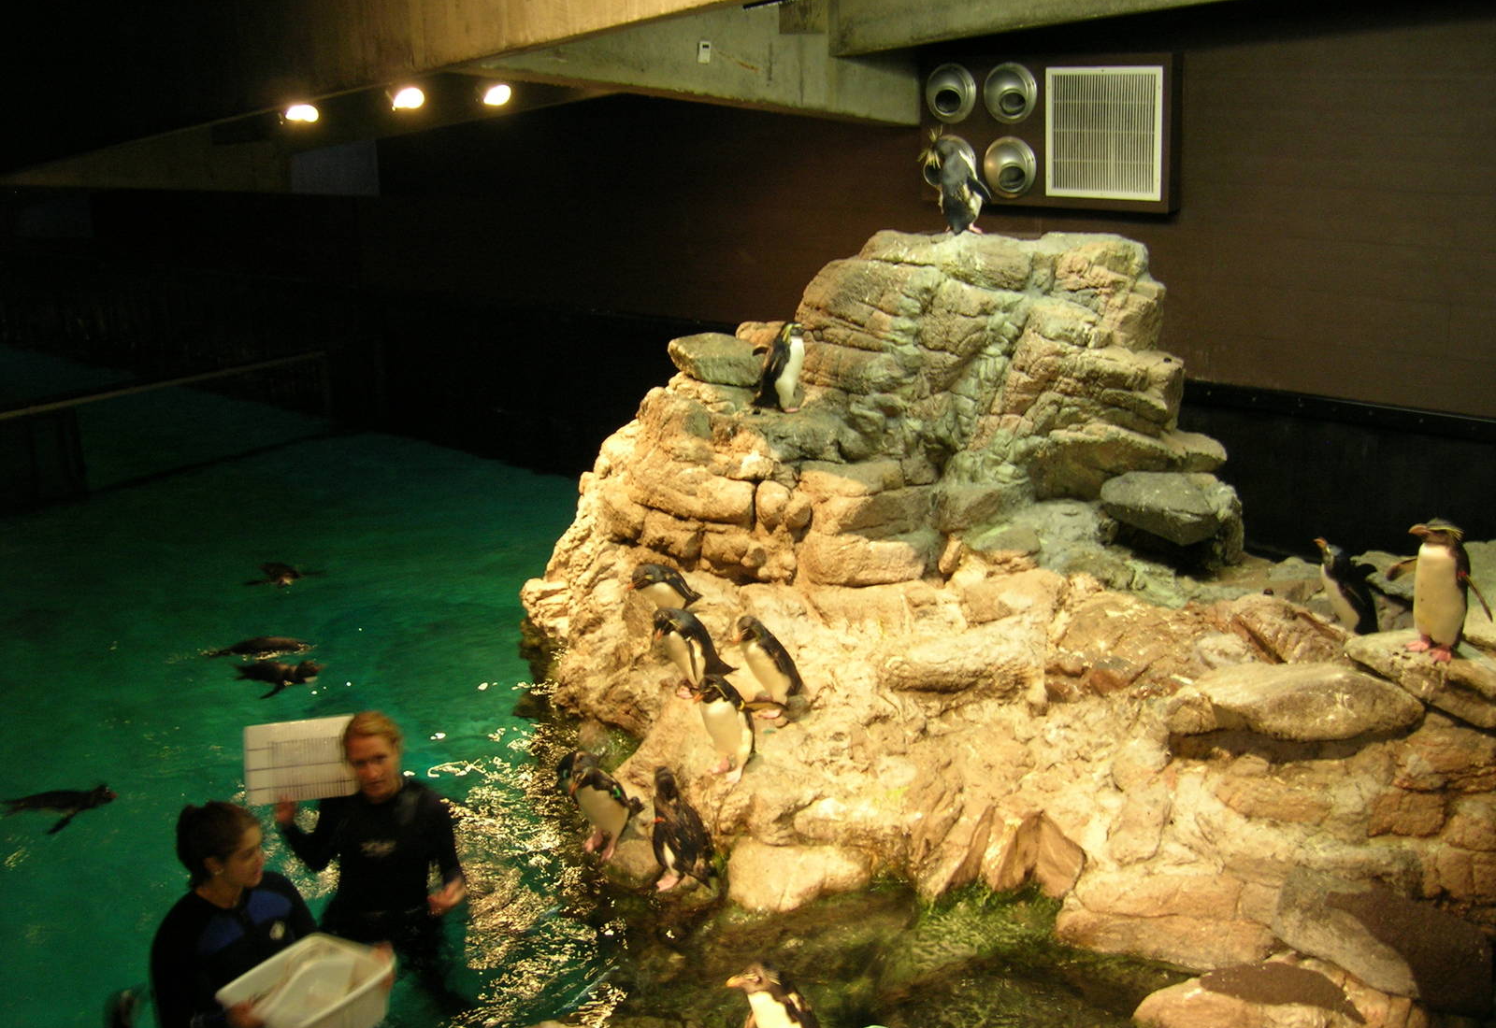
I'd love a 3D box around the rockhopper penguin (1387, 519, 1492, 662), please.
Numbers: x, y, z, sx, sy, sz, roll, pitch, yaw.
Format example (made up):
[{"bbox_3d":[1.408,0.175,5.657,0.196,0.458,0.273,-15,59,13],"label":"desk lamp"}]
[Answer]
[{"bbox_3d":[2.282,0.249,4.850,0.310,0.465,0.210,12,22,41],"label":"rockhopper penguin"}]

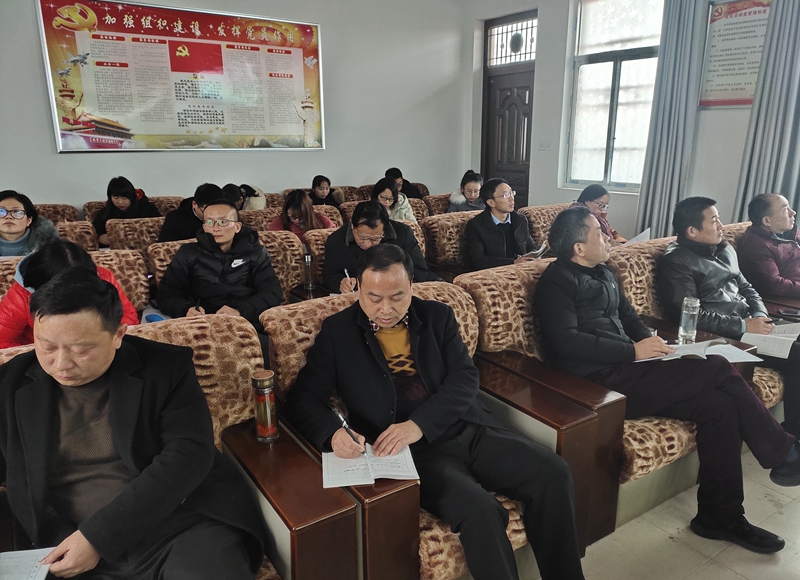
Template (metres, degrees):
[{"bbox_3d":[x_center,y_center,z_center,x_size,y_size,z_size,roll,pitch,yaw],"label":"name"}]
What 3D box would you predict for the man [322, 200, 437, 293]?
[{"bbox_3d":[-0.096,-0.032,3.147,0.660,1.060,0.750,-6,16,-21],"label":"man"}]

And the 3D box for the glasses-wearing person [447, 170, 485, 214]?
[{"bbox_3d":[0.780,-0.569,4.913,0.500,1.080,0.720,-6,16,-20],"label":"glasses-wearing person"}]

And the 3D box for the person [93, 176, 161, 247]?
[{"bbox_3d":[-2.344,-0.371,4.750,0.550,1.200,0.850,-10,19,-31],"label":"person"}]

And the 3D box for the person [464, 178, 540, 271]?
[{"bbox_3d":[0.821,-0.165,3.900,0.570,1.250,0.820,-14,21,-39],"label":"person"}]

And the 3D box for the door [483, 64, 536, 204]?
[{"bbox_3d":[1.240,-1.467,6.220,0.070,2.060,0.860,-9,18,-31],"label":"door"}]

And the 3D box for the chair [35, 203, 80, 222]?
[{"bbox_3d":[-3.199,-0.209,4.595,0.900,0.980,0.820,-10,19,-31],"label":"chair"}]

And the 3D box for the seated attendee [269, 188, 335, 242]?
[{"bbox_3d":[-0.670,-0.208,4.271,0.550,1.140,0.850,-10,19,-31],"label":"seated attendee"}]

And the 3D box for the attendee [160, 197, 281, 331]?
[{"bbox_3d":[-0.860,0.144,2.888,0.640,1.230,0.850,-10,19,-31],"label":"attendee"}]

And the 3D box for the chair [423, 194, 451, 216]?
[{"bbox_3d":[0.798,-0.481,5.484,0.900,0.980,0.820,-10,19,-31],"label":"chair"}]

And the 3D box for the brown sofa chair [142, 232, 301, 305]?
[{"bbox_3d":[-0.880,0.199,3.150,0.920,0.980,0.820,-10,19,-31],"label":"brown sofa chair"}]

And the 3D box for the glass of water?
[{"bbox_3d":[1.256,0.134,2.320,0.073,0.205,0.073,-9,18,-31],"label":"glass of water"}]

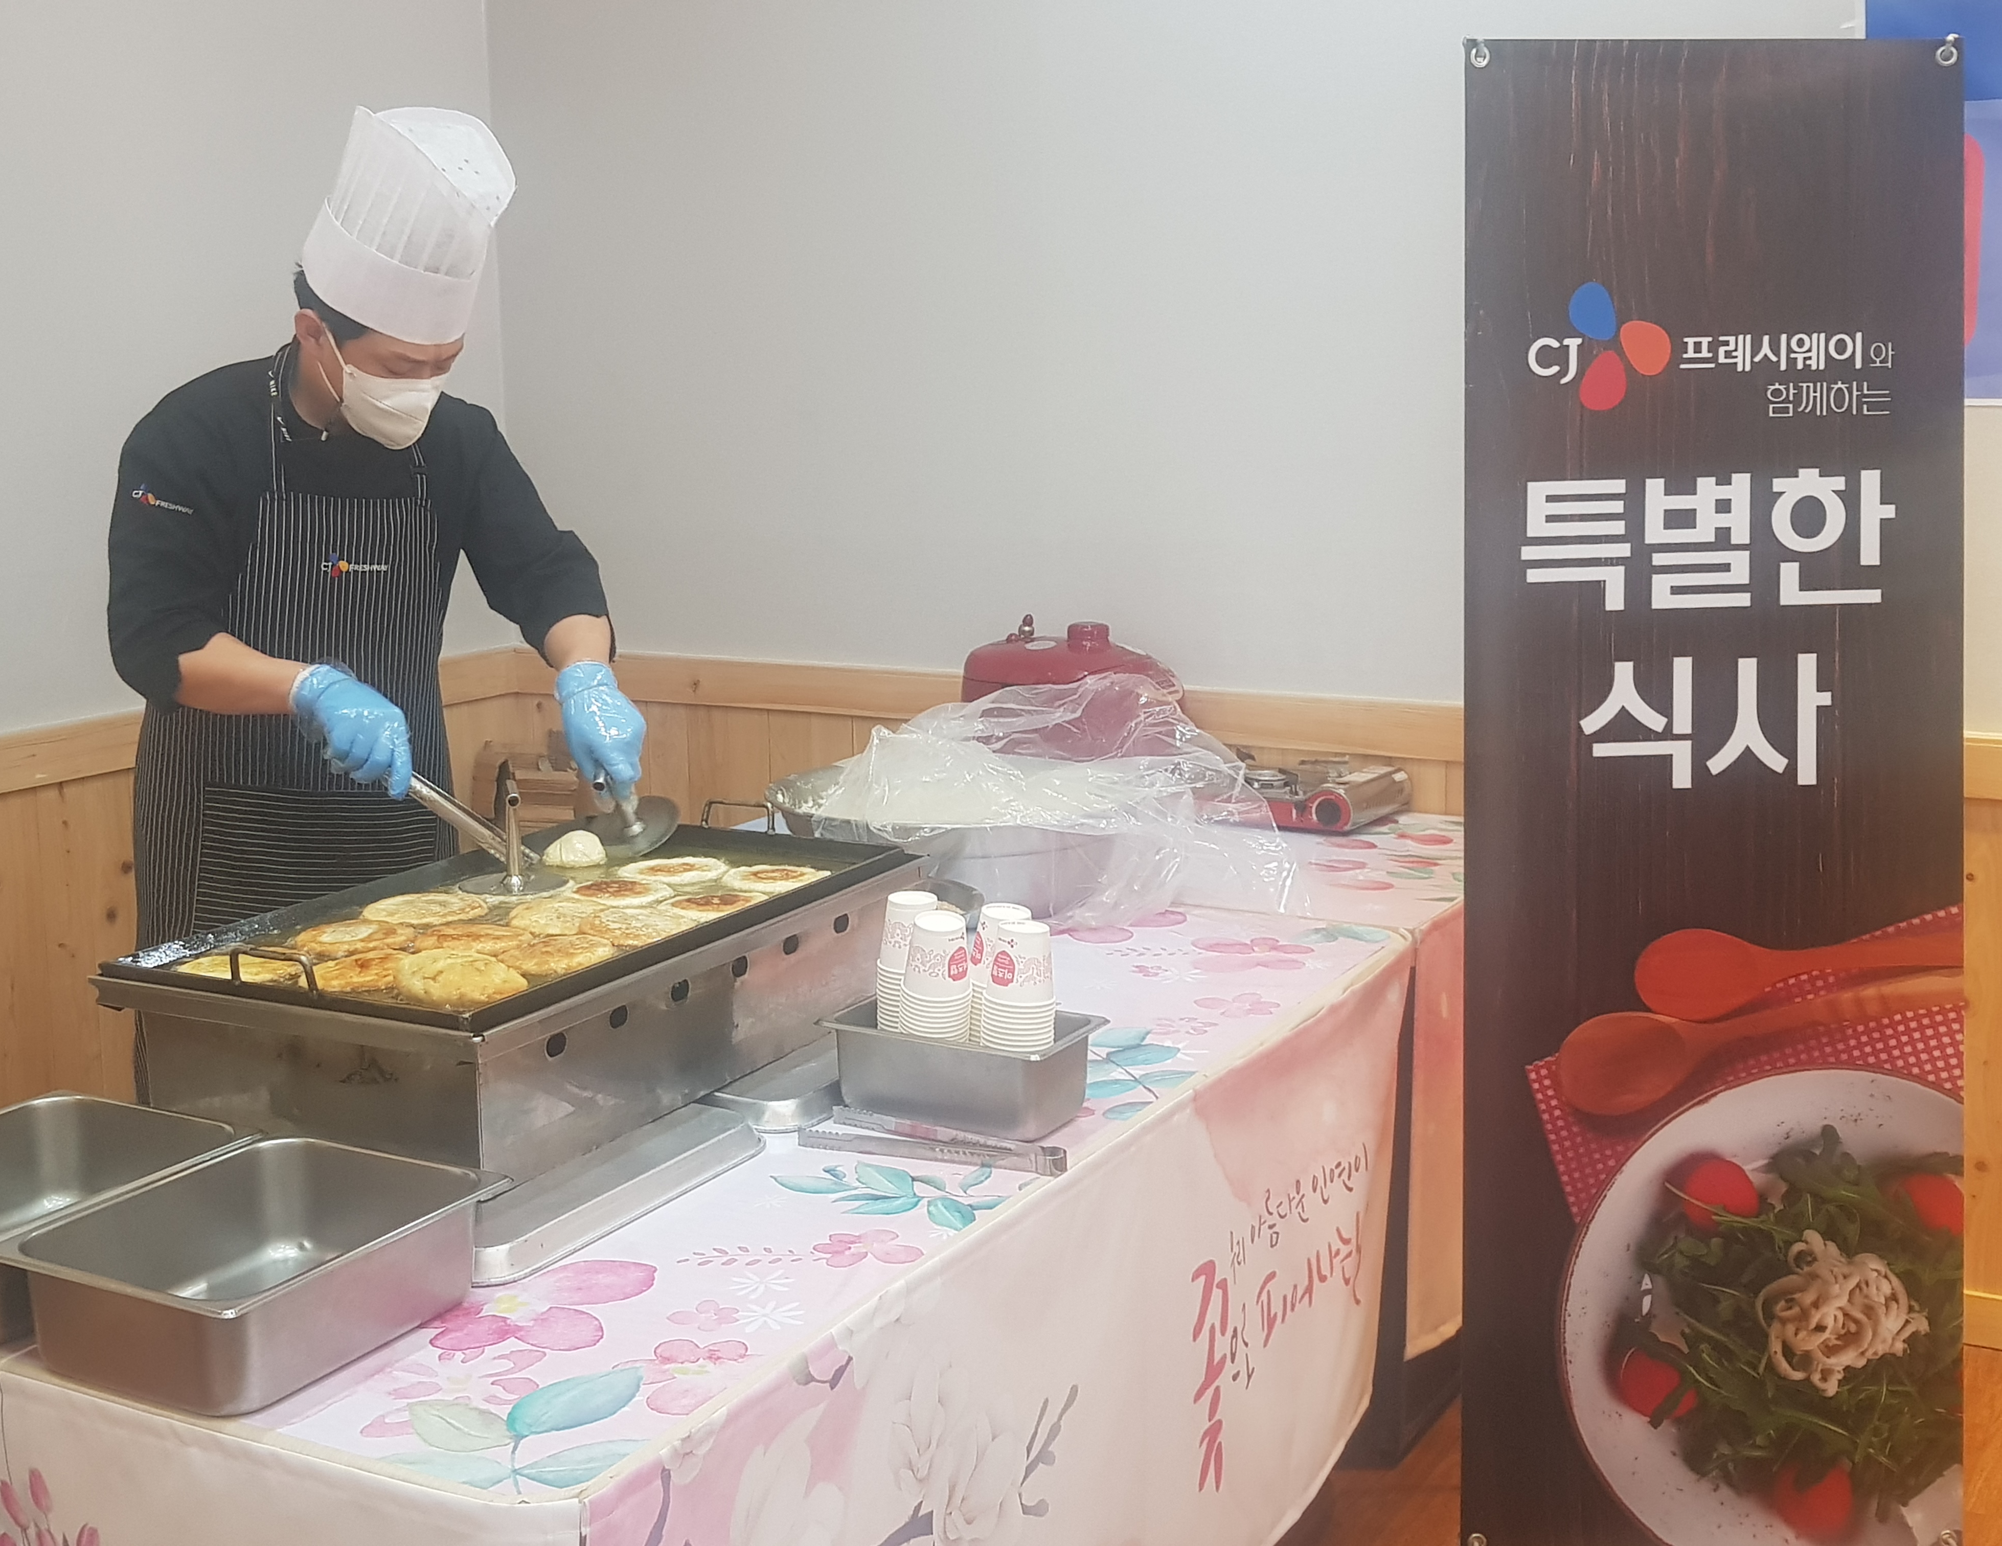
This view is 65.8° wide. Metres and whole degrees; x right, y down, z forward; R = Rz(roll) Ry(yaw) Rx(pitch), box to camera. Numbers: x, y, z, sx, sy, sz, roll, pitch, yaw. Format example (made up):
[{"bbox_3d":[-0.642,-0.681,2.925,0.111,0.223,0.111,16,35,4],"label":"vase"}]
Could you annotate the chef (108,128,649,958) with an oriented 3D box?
[{"bbox_3d":[-0.702,0.174,1.824,0.520,1.840,0.530,4,11,29],"label":"chef"}]

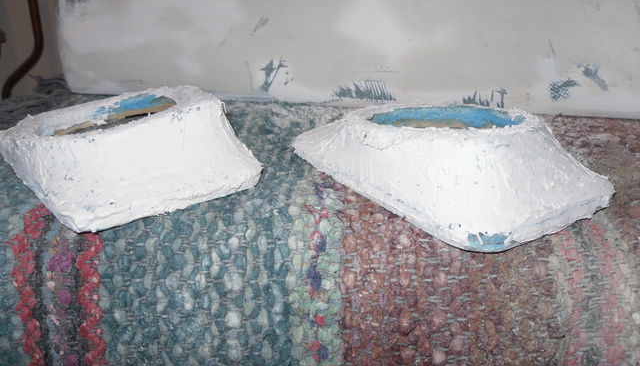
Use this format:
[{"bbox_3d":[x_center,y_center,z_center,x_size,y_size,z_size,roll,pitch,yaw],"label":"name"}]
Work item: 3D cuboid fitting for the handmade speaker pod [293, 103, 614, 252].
[{"bbox_3d":[0.113,-0.045,0.585,0.174,0.070,0.246,-18,31,-32],"label":"handmade speaker pod"}]

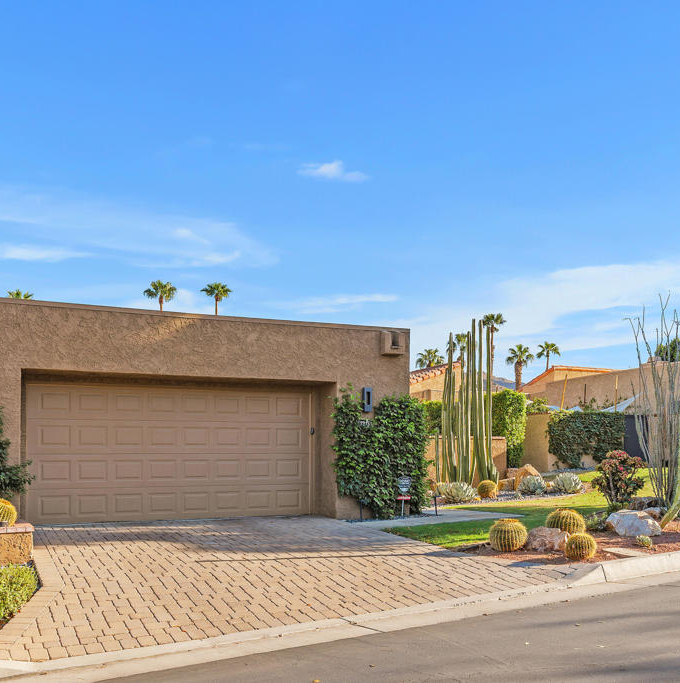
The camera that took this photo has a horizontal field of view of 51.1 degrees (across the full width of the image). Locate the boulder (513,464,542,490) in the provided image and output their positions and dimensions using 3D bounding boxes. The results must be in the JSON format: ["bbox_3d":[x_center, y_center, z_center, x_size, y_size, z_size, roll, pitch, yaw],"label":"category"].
[{"bbox_3d":[4.256,3.090,16.100,0.670,0.600,0.550,0,-3,0],"label":"boulder"}]

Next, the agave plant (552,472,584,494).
[{"bbox_3d":[4.916,3.059,15.300,0.670,0.460,0.650,0,-3,0],"label":"agave plant"}]

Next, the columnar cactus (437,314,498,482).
[{"bbox_3d":[3.126,1.484,17.300,1.430,4.080,1.150,0,-3,0],"label":"columnar cactus"}]

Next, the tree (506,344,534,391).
[{"bbox_3d":[18.273,5.771,72.000,2.850,11.200,2.850,0,-3,0],"label":"tree"}]

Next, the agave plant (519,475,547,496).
[{"bbox_3d":[4.331,3.244,16.000,0.620,0.450,0.600,0,-4,0],"label":"agave plant"}]

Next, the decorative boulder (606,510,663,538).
[{"bbox_3d":[4.141,2.559,10.000,0.780,0.360,0.550,1,-4,-9],"label":"decorative boulder"}]

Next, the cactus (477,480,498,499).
[{"bbox_3d":[3.256,3.261,15.700,0.450,0.390,0.450,0,-4,0],"label":"cactus"}]

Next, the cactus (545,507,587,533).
[{"bbox_3d":[3.098,2.509,9.750,0.530,0.430,0.530,0,-4,0],"label":"cactus"}]

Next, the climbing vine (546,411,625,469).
[{"bbox_3d":[8.087,3.224,23.400,3.050,1.840,0.420,0,-1,-22],"label":"climbing vine"}]

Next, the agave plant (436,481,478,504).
[{"bbox_3d":[2.406,3.079,14.500,0.830,0.480,0.780,0,-3,0],"label":"agave plant"}]

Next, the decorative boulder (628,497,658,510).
[{"bbox_3d":[4.803,2.583,11.200,0.500,0.290,0.400,0,-3,0],"label":"decorative boulder"}]

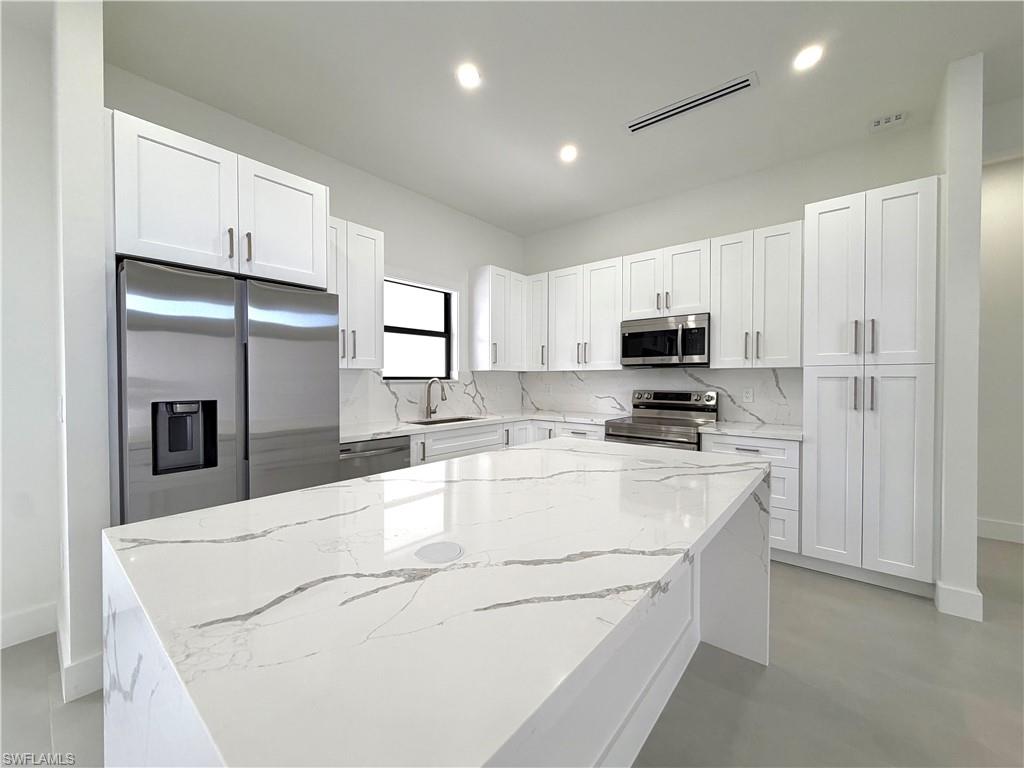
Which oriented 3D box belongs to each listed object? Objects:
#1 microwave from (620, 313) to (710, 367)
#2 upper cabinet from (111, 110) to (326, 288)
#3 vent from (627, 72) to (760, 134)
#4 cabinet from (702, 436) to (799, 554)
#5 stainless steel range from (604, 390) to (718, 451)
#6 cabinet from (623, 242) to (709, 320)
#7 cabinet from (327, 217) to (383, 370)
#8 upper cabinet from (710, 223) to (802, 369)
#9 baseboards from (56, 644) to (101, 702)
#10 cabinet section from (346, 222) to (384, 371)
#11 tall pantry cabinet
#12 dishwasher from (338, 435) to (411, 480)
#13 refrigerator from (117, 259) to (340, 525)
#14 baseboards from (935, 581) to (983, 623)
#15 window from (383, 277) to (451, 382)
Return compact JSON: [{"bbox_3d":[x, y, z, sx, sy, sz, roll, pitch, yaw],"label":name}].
[{"bbox_3d":[1.414,-0.358,3.736,0.758,0.427,0.400,1,1,40],"label":"microwave"},{"bbox_3d":[-1.644,-0.863,2.323,0.678,0.603,0.921,0,1,40],"label":"upper cabinet"},{"bbox_3d":[1.114,-1.759,2.643,0.790,0.028,0.157,0,1,40],"label":"vent"},{"bbox_3d":[1.881,0.793,3.192,0.617,0.848,0.622,0,1,40],"label":"cabinet"},{"bbox_3d":[1.308,0.657,3.613,0.761,1.172,0.685,0,1,40],"label":"stainless steel range"},{"bbox_3d":[1.431,-0.883,3.747,0.764,0.603,0.328,0,1,40],"label":"cabinet"},{"bbox_3d":[-1.310,-0.646,3.094,0.328,1.057,0.607,1,1,40],"label":"cabinet"},{"bbox_3d":[1.966,-0.653,3.316,0.611,1.057,0.326,1,1,40],"label":"upper cabinet"},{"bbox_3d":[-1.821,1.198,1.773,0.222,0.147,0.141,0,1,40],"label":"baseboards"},{"bbox_3d":[-1.214,-0.641,3.199,0.315,1.057,0.312,1,1,40],"label":"cabinet section"},{"bbox_3d":[2.371,-0.004,2.787,0.613,2.342,0.626,1,1,40],"label":"tall pantry cabinet"},{"bbox_3d":[-1.163,0.815,3.005,0.615,0.860,0.600,0,1,40],"label":"dishwasher"},{"bbox_3d":[-1.603,0.378,2.307,0.855,1.781,0.906,1,1,40],"label":"refrigerator"},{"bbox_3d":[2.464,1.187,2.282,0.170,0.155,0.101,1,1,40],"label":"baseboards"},{"bbox_3d":[-0.928,-0.487,3.989,0.096,0.894,0.880,1,1,40],"label":"window"}]

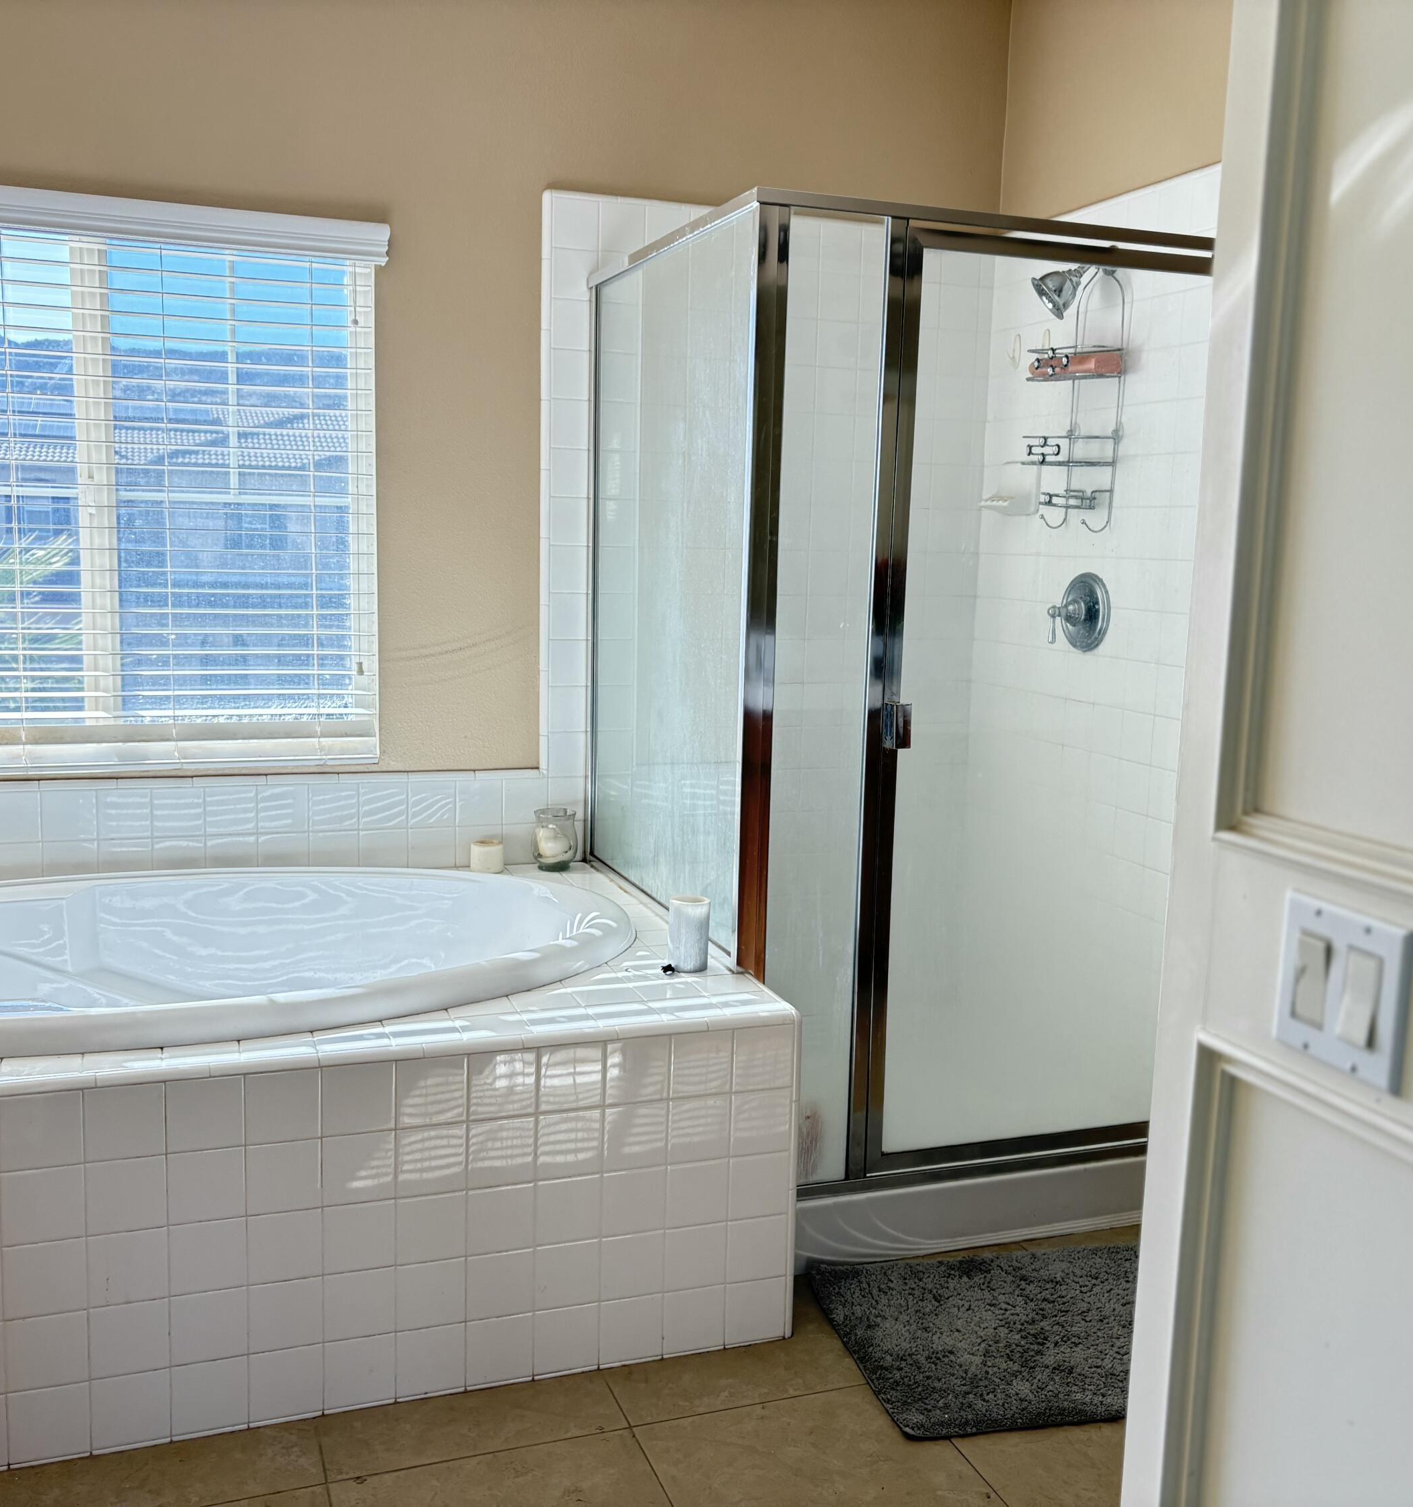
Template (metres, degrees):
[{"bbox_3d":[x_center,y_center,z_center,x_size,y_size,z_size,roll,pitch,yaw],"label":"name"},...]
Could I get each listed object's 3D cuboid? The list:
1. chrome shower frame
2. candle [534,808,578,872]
[{"bbox_3d":[0.394,-0.137,3.265,1.060,1.785,1.025,-1,8,-20],"label":"chrome shower frame"},{"bbox_3d":[-0.348,0.208,3.514,0.108,0.137,0.108,1,7,0],"label":"candle"}]

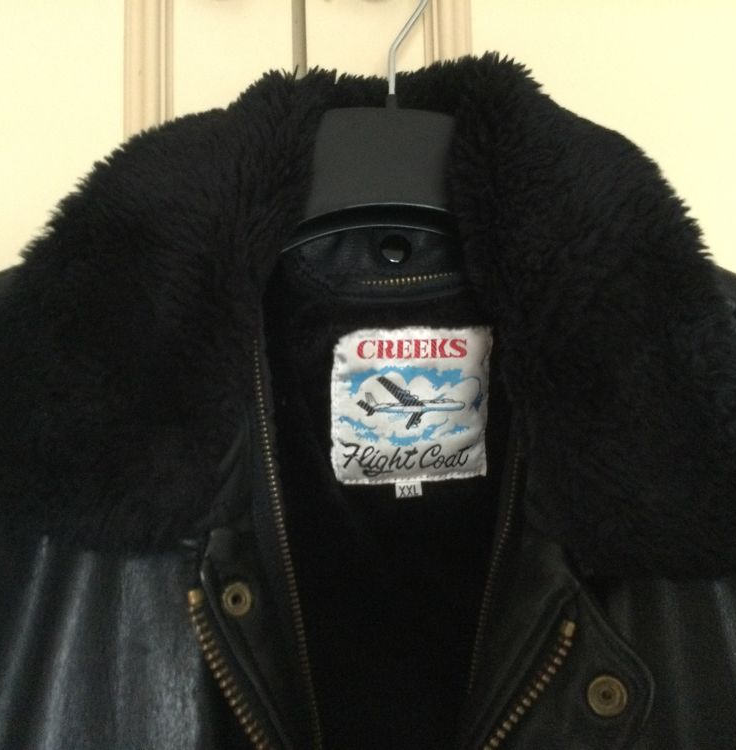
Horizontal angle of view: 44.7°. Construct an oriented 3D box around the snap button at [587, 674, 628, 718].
[{"bbox_3d":[0.094,0.125,0.350,0.016,0.016,0.004,0,-12,8],"label":"snap button"}]

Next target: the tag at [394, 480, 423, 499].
[{"bbox_3d":[0.019,0.054,0.420,0.013,0.008,0.001,-4,5,-10],"label":"tag"}]

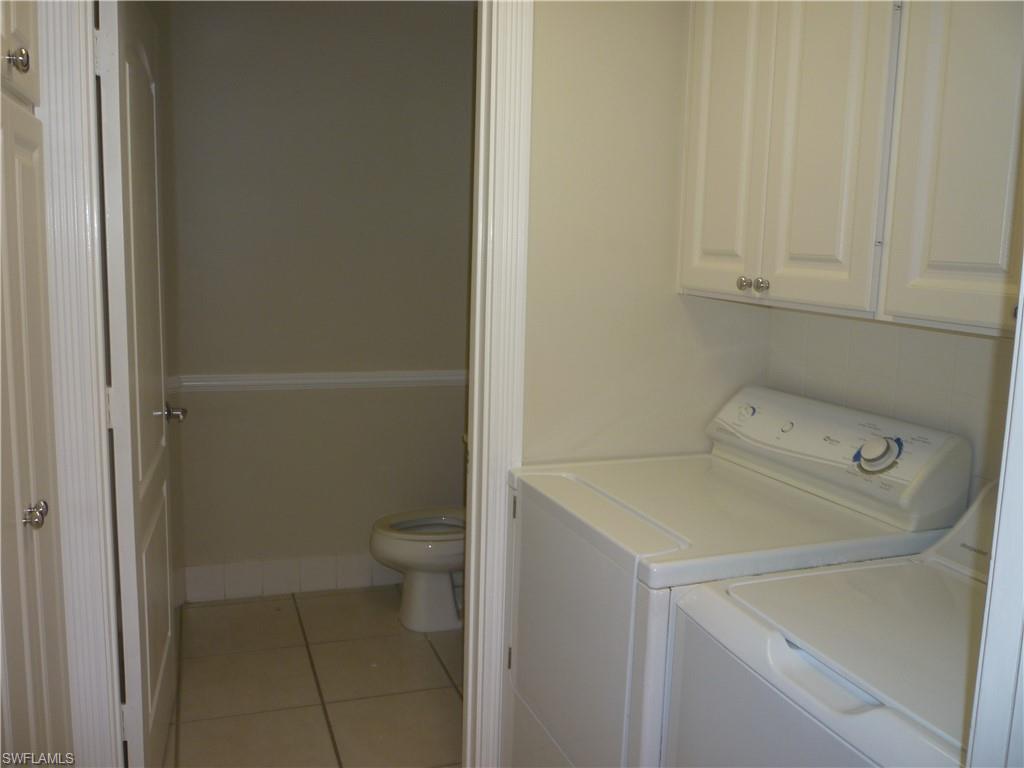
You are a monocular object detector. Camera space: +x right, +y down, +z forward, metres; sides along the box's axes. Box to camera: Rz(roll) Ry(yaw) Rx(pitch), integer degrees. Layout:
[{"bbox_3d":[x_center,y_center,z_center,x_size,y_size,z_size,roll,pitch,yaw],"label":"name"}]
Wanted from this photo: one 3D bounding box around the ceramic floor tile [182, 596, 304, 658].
[{"bbox_3d":[-1.061,0.960,3.377,0.445,0.010,0.445,-1,9,-20],"label":"ceramic floor tile"}]

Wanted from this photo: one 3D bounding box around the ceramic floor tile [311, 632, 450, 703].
[{"bbox_3d":[-0.485,1.022,3.112,0.445,0.010,0.445,-1,9,-20],"label":"ceramic floor tile"}]

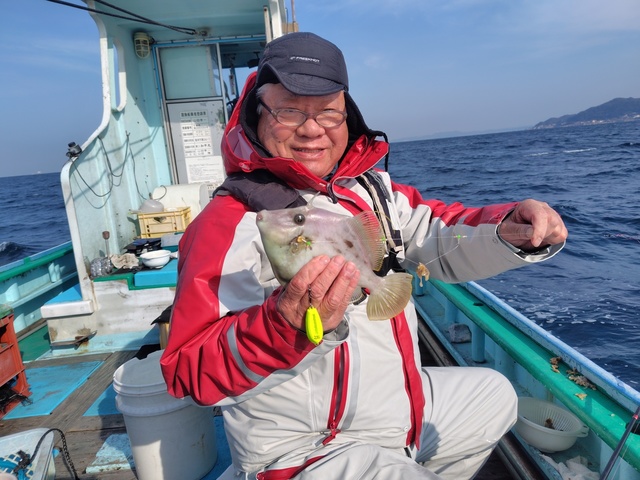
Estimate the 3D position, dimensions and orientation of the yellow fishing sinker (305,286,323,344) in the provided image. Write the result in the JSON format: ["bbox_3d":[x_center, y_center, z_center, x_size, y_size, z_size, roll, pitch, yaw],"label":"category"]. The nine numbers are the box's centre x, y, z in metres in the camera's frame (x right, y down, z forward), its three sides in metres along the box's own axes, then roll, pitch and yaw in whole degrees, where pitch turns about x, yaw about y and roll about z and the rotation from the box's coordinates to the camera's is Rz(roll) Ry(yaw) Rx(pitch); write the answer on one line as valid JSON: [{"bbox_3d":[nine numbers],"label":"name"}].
[{"bbox_3d":[-0.009,0.102,0.570,0.021,0.079,0.015,-9,12,-11],"label":"yellow fishing sinker"}]

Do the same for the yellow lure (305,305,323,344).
[{"bbox_3d":[-0.007,0.115,0.570,0.021,0.053,0.015,-9,12,-11],"label":"yellow lure"}]

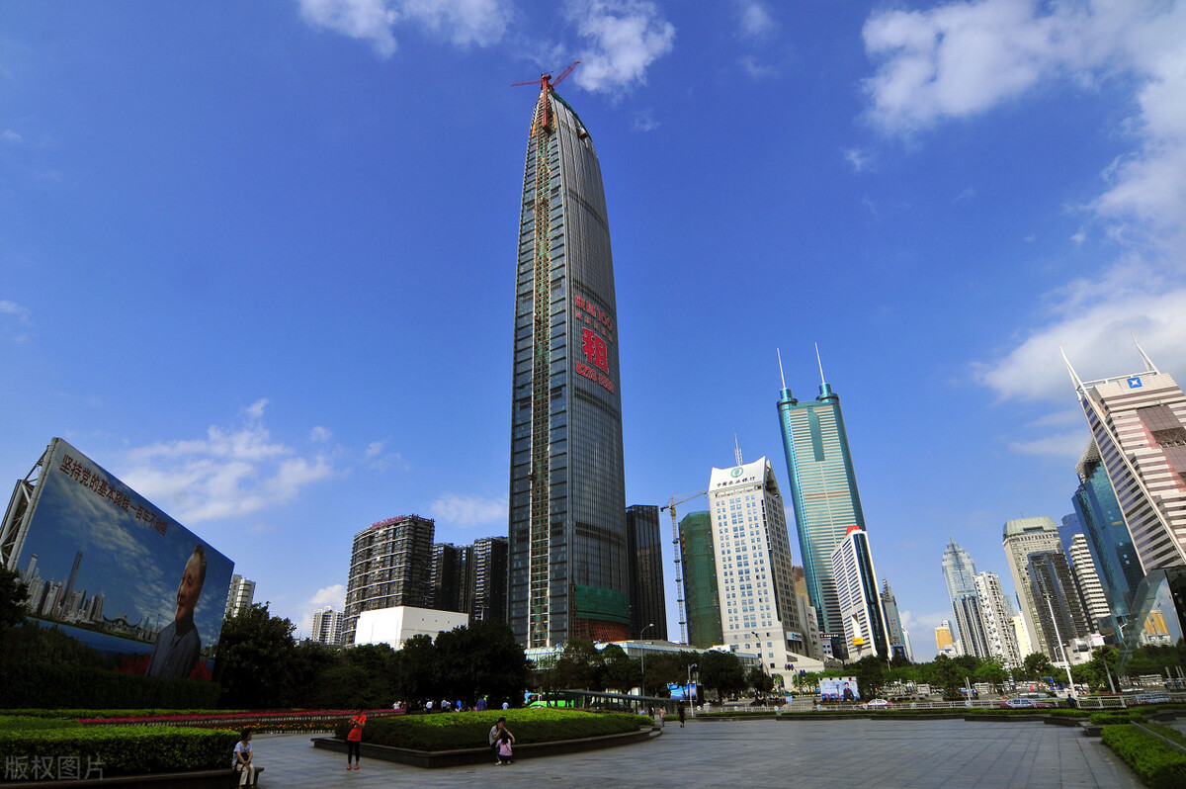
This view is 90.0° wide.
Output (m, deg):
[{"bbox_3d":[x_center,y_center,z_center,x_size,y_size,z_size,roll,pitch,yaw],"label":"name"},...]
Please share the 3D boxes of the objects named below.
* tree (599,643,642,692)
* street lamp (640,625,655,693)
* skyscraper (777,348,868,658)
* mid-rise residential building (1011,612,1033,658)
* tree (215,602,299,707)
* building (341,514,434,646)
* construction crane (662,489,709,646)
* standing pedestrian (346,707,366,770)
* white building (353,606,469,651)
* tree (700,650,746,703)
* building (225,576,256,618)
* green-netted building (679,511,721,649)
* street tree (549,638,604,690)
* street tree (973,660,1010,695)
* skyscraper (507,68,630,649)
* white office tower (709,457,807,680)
[{"bbox_3d":[4.890,50.100,106.740,7.800,9.830,7.800,-2,-26,2],"label":"tree"},{"bbox_3d":[8.054,39.268,85.872,1.900,11.200,0.400,-2,-25,0],"label":"street lamp"},{"bbox_3d":[262.160,111.040,667.170,66.000,384.000,36.000,-9,-27,16],"label":"skyscraper"},{"bbox_3d":[356.260,209.160,489.360,12.000,49.970,13.000,-16,-30,29],"label":"mid-rise residential building"},{"bbox_3d":[-35.760,27.780,63.590,8.300,10.470,8.300,12,-29,-25],"label":"tree"},{"bbox_3d":[-142.600,149.319,401.377,68.000,119.000,25.000,-23,-33,38],"label":"building"},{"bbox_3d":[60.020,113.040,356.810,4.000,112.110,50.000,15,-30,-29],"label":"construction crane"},{"bbox_3d":[-7.037,10.274,17.718,0.360,1.580,0.470,18,-32,-36],"label":"standing pedestrian"},{"bbox_3d":[-66.212,98.189,217.388,23.000,34.600,31.000,-17,-29,29],"label":"white building"},{"bbox_3d":[21.170,46.785,98.121,7.600,8.600,7.600,-2,-25,0],"label":"tree"},{"bbox_3d":[-199.185,137.265,325.637,14.000,72.000,14.000,-17,-29,29],"label":"building"},{"bbox_3d":[77.091,131.954,370.910,28.000,109.000,28.000,-16,-29,29],"label":"green-netted building"},{"bbox_3d":[-3.120,49.750,106.980,9.600,10.680,9.600,0,-26,-2],"label":"street tree"},{"bbox_3d":[93.220,66.560,138.850,7.200,7.080,7.200,-15,-30,28],"label":"street tree"},{"bbox_3d":[-14.330,-44.870,407.730,41.810,442.000,56.160,-17,-30,30],"label":"skyscraper"},{"bbox_3d":[84.500,91.790,308.690,31.000,107.660,34.000,-16,-30,29],"label":"white office tower"}]

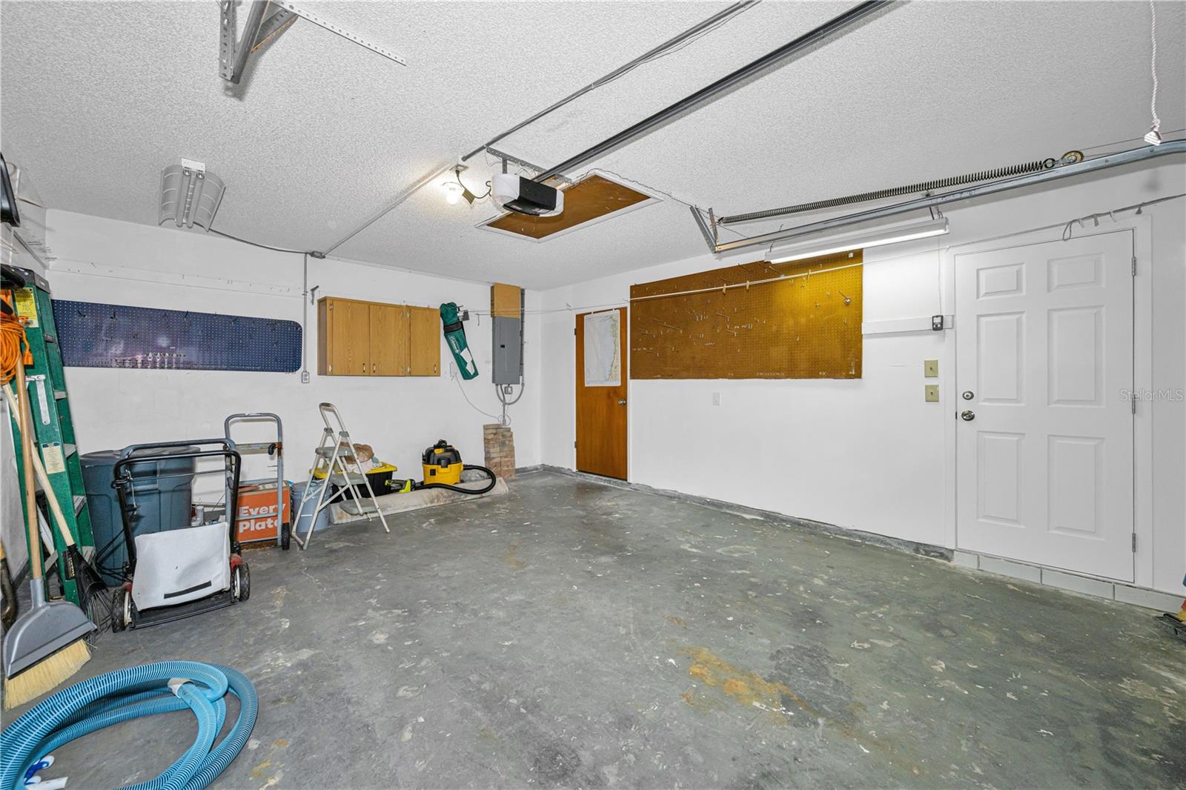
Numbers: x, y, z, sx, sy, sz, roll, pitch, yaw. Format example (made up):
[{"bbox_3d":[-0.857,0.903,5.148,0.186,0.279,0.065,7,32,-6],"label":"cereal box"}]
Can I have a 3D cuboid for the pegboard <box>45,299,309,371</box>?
[{"bbox_3d":[-3.476,-0.469,4.009,1.624,0.500,0.020,-1,1,-41],"label":"pegboard"}]

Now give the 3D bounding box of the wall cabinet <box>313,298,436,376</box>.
[{"bbox_3d":[-2.233,-0.575,4.907,1.125,0.757,0.315,-1,1,-41],"label":"wall cabinet"}]

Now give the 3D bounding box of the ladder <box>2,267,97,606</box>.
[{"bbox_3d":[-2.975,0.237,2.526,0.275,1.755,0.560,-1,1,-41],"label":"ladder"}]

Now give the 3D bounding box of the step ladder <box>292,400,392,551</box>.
[{"bbox_3d":[-1.992,0.576,3.642,0.600,1.030,0.450,-1,1,-41],"label":"step ladder"}]

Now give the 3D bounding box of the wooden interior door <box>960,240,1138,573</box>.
[{"bbox_3d":[2.826,0.058,2.938,0.810,2.030,0.045,0,1,45],"label":"wooden interior door"}]

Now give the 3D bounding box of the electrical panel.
[{"bbox_3d":[-1.127,-0.782,6.017,0.396,1.275,0.110,-1,1,-41],"label":"electrical panel"}]

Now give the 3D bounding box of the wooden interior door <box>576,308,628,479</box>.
[{"bbox_3d":[0.102,-0.015,5.657,0.870,2.030,0.045,0,1,45],"label":"wooden interior door"}]

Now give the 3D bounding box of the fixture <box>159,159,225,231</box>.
[{"bbox_3d":[-2.885,-1.363,3.291,0.300,0.095,1.230,-1,1,-44],"label":"fixture"}]

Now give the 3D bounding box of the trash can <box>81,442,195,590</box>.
[{"bbox_3d":[-2.849,0.726,2.927,0.540,0.740,0.540,-1,1,-41],"label":"trash can"}]

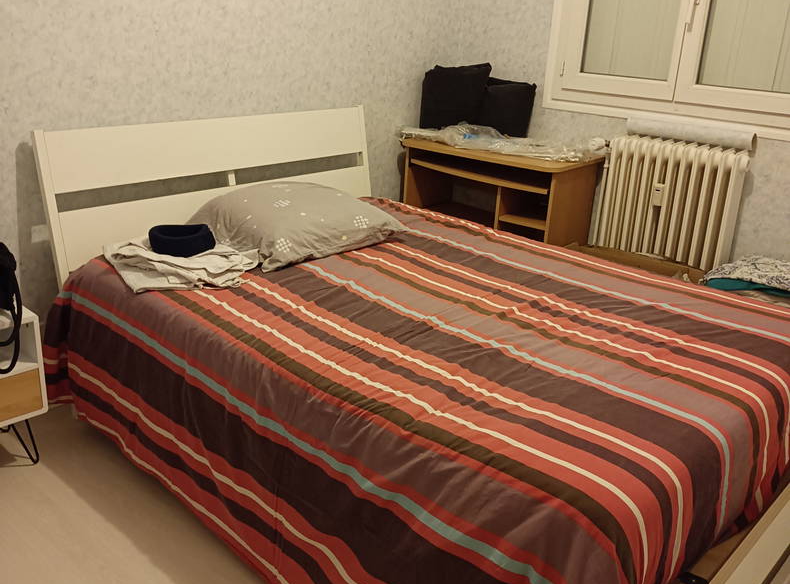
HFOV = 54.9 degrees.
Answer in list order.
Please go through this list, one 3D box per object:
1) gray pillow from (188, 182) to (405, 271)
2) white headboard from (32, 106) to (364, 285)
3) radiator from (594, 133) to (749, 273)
[{"bbox_3d":[-0.368,-0.290,2.797,0.480,0.180,0.690,20,27,39],"label":"gray pillow"},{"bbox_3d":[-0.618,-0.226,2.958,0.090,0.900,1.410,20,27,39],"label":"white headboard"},{"bbox_3d":[1.088,-0.230,3.140,0.550,0.760,0.130,20,27,39],"label":"radiator"}]

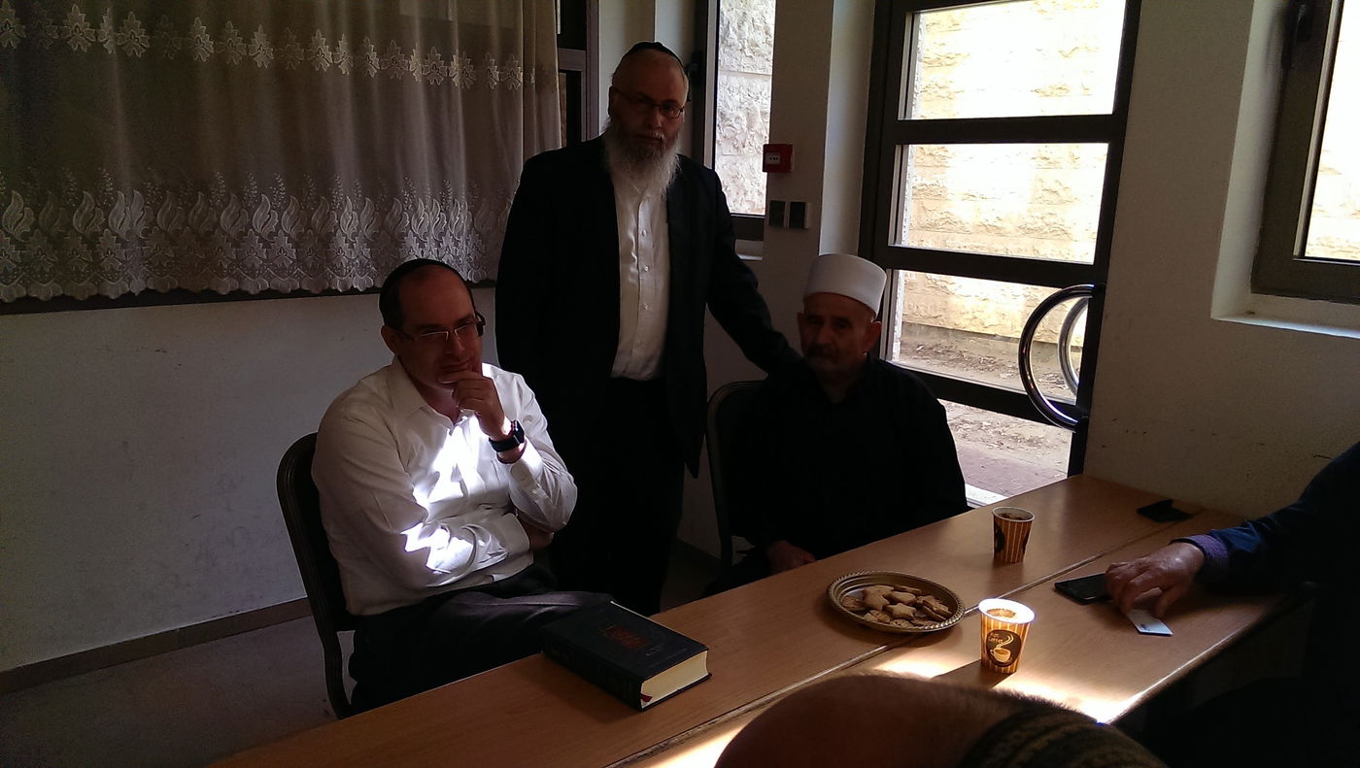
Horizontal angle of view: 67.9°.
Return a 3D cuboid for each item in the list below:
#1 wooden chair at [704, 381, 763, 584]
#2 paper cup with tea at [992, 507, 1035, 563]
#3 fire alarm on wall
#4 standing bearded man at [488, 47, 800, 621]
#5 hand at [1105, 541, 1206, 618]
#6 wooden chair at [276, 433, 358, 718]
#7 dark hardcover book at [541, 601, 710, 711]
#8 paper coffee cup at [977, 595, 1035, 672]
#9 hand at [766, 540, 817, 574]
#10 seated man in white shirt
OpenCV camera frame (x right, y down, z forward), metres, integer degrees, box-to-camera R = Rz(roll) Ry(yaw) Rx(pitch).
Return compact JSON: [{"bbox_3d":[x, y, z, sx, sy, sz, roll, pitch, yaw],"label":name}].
[{"bbox_3d":[0.381,0.494,2.634,0.450,0.920,0.560,-8,16,-39],"label":"wooden chair"},{"bbox_3d":[0.653,0.301,1.992,0.082,0.090,0.082,2,12,0],"label":"paper cup with tea"},{"bbox_3d":[0.314,-0.721,3.229,0.048,0.092,0.092,-8,16,-39],"label":"fire alarm on wall"},{"bbox_3d":[-0.056,0.103,2.413,0.640,1.750,0.420,-3,13,-21],"label":"standing bearded man"},{"bbox_3d":[0.858,0.354,1.820,0.180,0.085,0.100,-3,13,-22],"label":"hand"},{"bbox_3d":[-0.448,0.587,2.079,0.560,0.920,0.450,12,16,41],"label":"wooden chair"},{"bbox_3d":[-0.082,0.403,1.519,0.137,0.045,0.220,-10,17,-44],"label":"dark hardcover book"},{"bbox_3d":[0.494,0.390,1.547,0.083,0.091,0.083,2,12,0],"label":"paper coffee cup"},{"bbox_3d":[0.238,0.383,2.243,0.140,0.080,0.095,10,15,35],"label":"hand"},{"bbox_3d":[-0.357,0.428,1.928,0.580,1.300,0.780,-8,16,-39],"label":"seated man in white shirt"}]

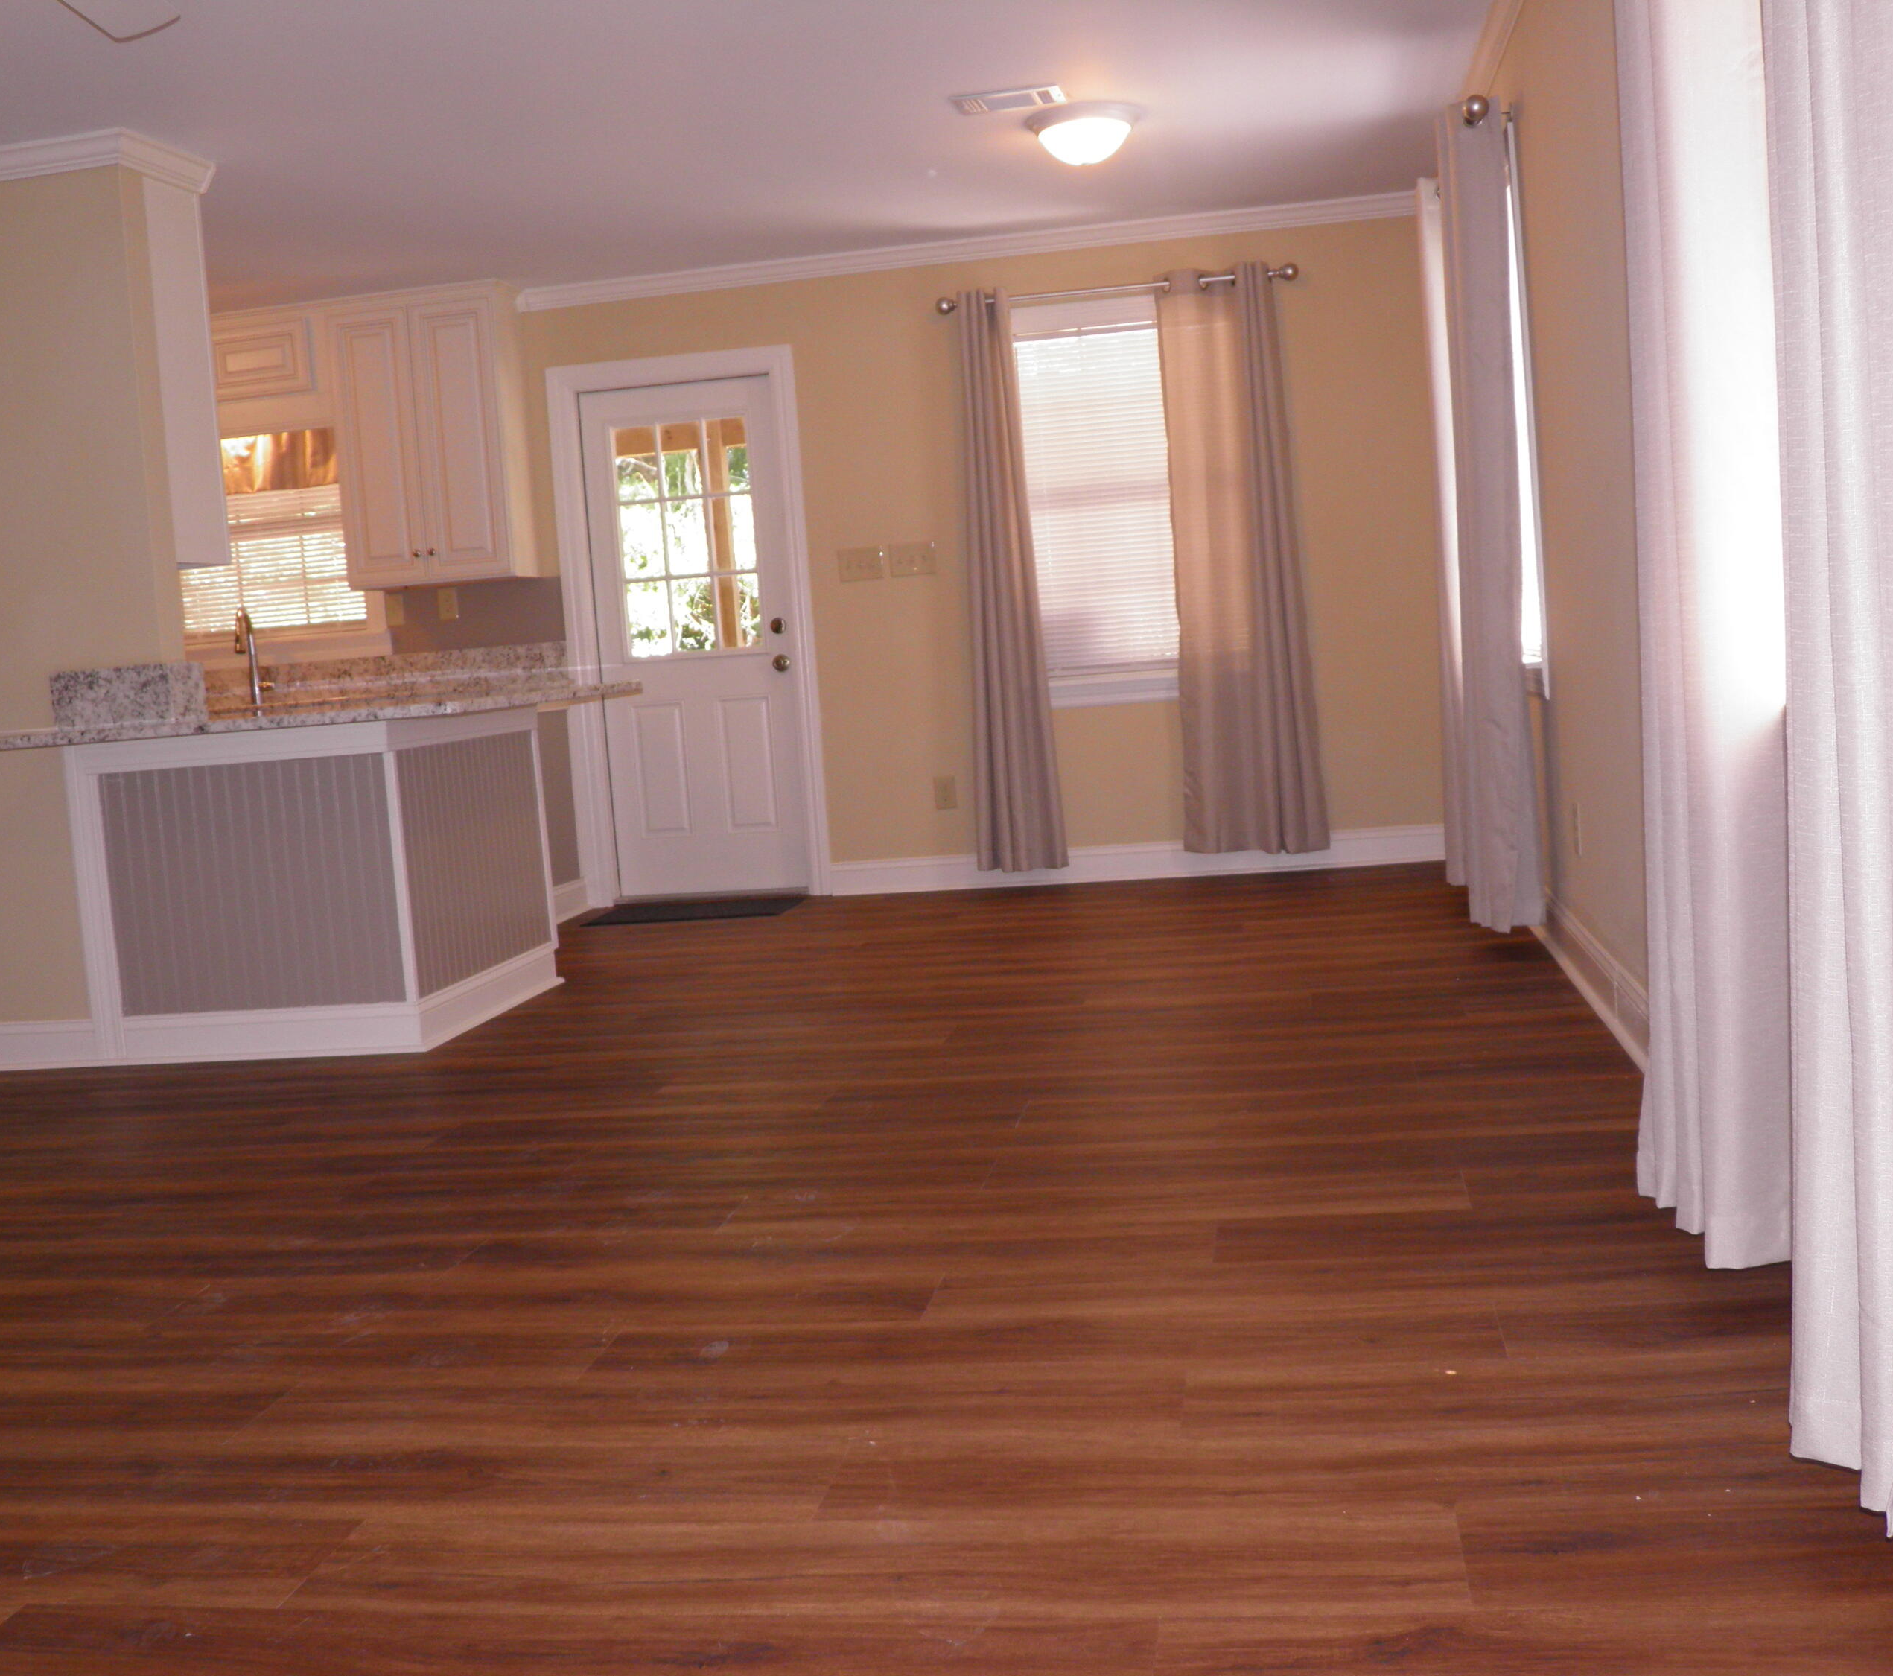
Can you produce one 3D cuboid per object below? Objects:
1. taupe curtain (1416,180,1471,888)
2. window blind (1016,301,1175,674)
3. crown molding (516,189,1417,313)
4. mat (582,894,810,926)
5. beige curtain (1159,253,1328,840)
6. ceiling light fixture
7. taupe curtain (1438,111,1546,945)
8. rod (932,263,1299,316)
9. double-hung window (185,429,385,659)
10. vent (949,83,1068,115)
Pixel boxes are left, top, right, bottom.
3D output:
[{"bbox_3d":[1.642,-0.977,6.256,0.175,2.190,0.450,-3,6,10],"label":"taupe curtain"},{"bbox_3d":[0.668,-1.312,7.269,0.840,1.378,0.045,-3,6,10],"label":"window blind"},{"bbox_3d":[0.042,-2.187,7.243,3.530,0.085,0.080,-4,6,10],"label":"crown molding"},{"bbox_3d":[-0.978,0.279,7.505,0.790,0.012,0.480,-4,6,10],"label":"mat"},{"bbox_3d":[1.081,-1.008,7.138,0.540,2.160,0.130,-3,6,10],"label":"beige curtain"},{"bbox_3d":[0.405,-2.042,5.649,0.345,0.130,0.345,-4,6,10],"label":"ceiling light fixture"},{"bbox_3d":[1.478,-0.868,5.322,0.175,2.190,0.400,-3,6,10],"label":"taupe curtain"},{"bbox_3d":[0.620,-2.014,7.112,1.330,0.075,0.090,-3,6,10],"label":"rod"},{"bbox_3d":[-2.793,-1.210,7.894,0.980,0.990,0.100,-4,6,10],"label":"double-hung window"},{"bbox_3d":[0.176,-2.057,5.391,0.310,0.016,0.210,-4,6,10],"label":"vent"}]

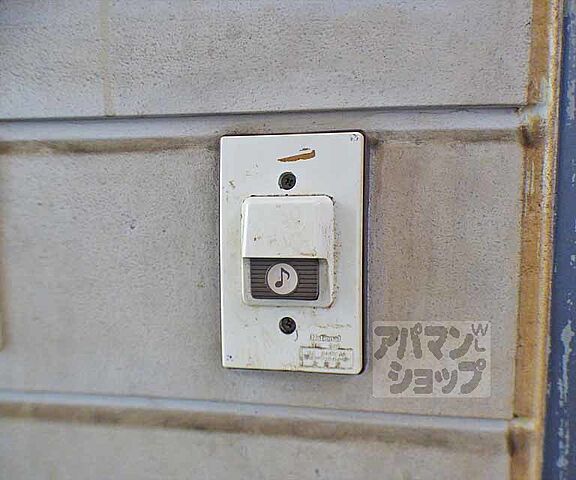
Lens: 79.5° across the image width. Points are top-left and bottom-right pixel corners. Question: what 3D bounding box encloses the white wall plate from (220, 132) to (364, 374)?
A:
[{"bbox_3d":[0.001,0.007,0.171,0.070,0.118,0.017,0,3,6],"label":"white wall plate"}]

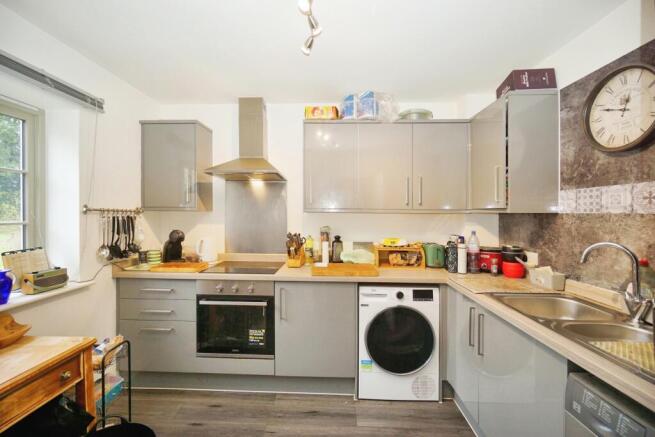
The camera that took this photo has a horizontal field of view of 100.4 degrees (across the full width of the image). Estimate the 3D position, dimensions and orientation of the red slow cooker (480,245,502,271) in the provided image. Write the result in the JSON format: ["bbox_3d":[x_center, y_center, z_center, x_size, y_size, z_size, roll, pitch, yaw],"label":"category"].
[{"bbox_3d":[1.274,0.326,2.241,0.300,0.200,0.220,0,1,22],"label":"red slow cooker"}]

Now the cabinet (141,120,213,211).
[{"bbox_3d":[-1.362,-0.452,2.503,0.500,0.787,0.305,0,0,2],"label":"cabinet"}]

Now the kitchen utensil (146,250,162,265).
[{"bbox_3d":[-1.525,0.338,2.402,0.115,0.115,0.115,0,1,2],"label":"kitchen utensil"}]

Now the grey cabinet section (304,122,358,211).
[{"bbox_3d":[0.035,-0.436,2.448,0.441,0.742,0.335,0,1,2],"label":"grey cabinet section"}]

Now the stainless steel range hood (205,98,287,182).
[{"bbox_3d":[-0.694,-0.727,2.404,0.600,0.730,0.460,0,0,2],"label":"stainless steel range hood"}]

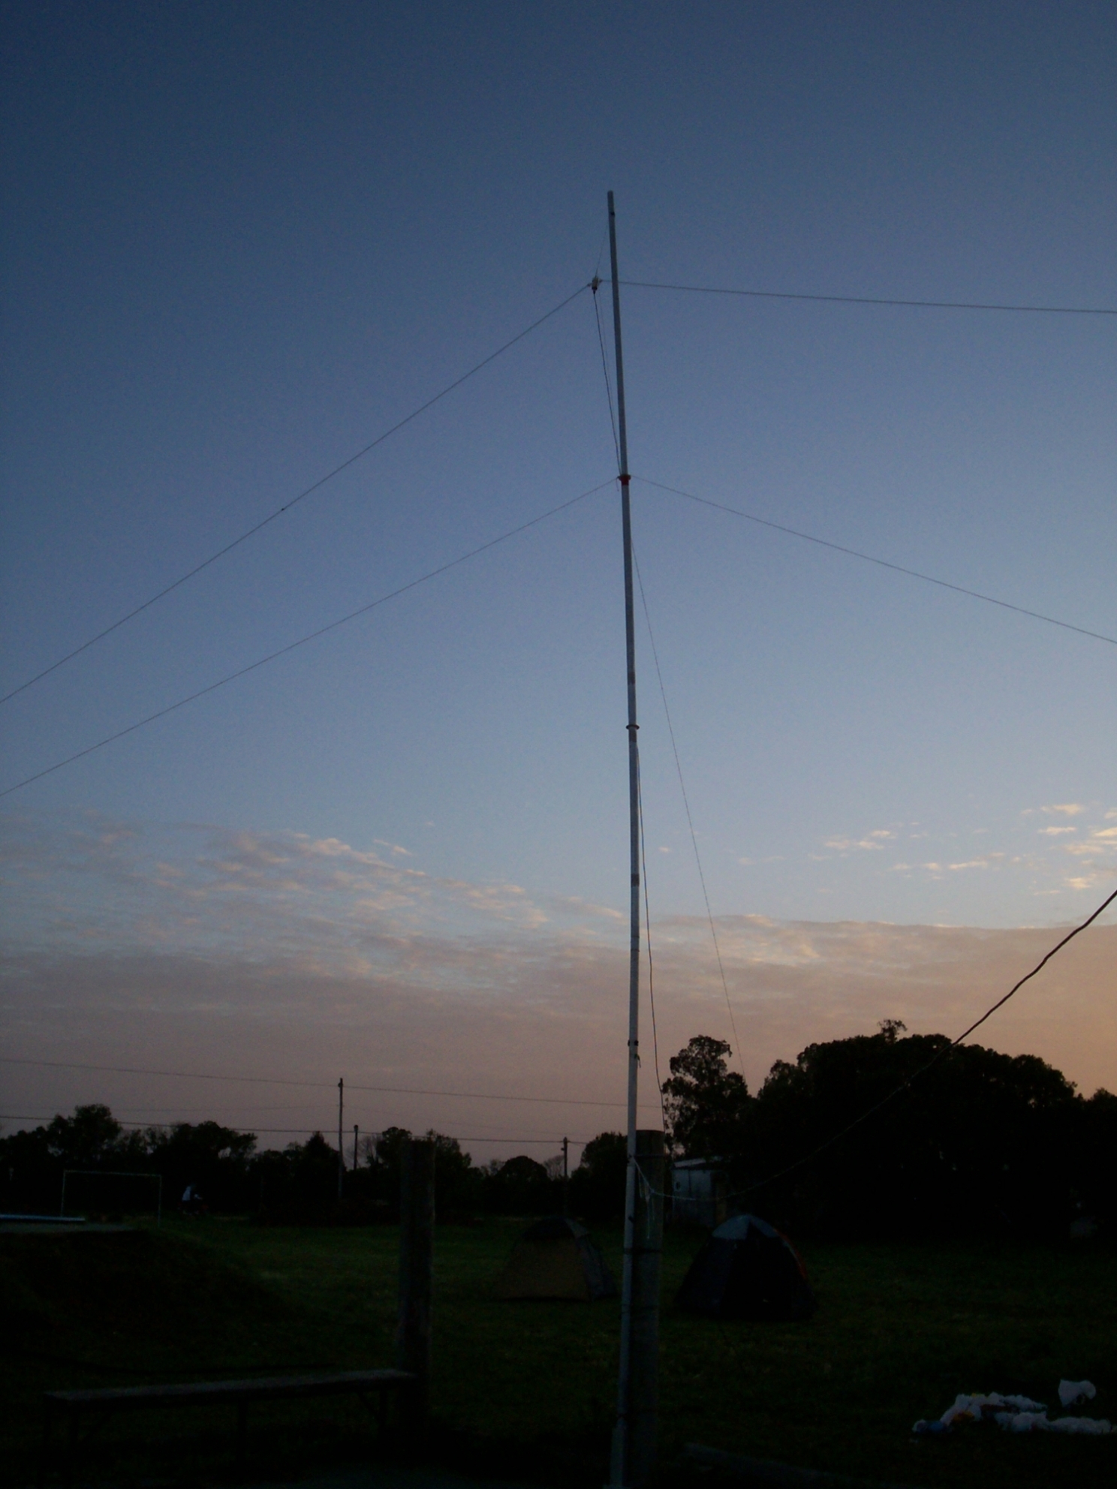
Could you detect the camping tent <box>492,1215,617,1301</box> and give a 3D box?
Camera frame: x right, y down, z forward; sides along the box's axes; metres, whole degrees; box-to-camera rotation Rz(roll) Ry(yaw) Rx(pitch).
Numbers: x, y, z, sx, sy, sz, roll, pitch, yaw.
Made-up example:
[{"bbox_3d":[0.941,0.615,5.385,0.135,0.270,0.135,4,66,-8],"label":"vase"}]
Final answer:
[{"bbox_3d":[-0.025,8.087,24.516,1.500,1.240,1.750,-4,-17,13],"label":"camping tent"}]

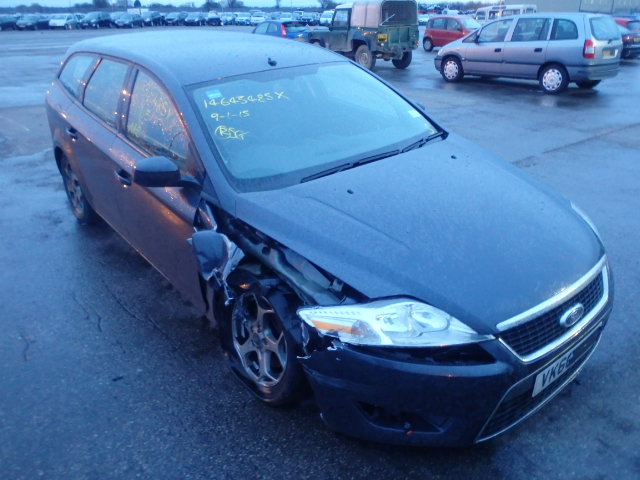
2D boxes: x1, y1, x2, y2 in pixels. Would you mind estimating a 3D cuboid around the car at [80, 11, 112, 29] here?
[{"bbox_3d":[-23.463,-23.158,54.587,1.790,1.580,4.350,2,24,5],"label":"car"}]

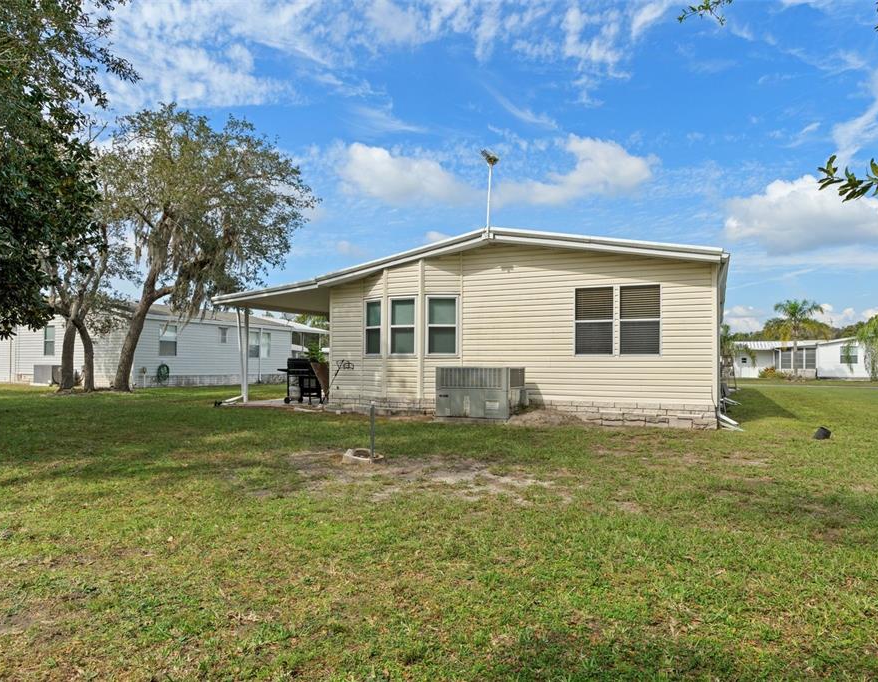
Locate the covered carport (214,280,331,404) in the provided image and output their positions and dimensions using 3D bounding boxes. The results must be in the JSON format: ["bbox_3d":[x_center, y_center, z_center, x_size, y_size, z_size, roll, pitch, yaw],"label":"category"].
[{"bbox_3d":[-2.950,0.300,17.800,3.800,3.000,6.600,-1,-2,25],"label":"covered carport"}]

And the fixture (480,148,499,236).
[{"bbox_3d":[1.040,-3.080,12.300,0.400,1.780,0.400,-1,-2,25],"label":"fixture"}]

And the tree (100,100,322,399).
[{"bbox_3d":[-8.900,-3.600,23.100,8.400,11.000,8.000,0,-2,0],"label":"tree"}]

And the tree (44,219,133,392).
[{"bbox_3d":[-13.396,-1.350,23.000,3.900,7.000,3.800,0,-2,0],"label":"tree"}]

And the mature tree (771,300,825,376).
[{"bbox_3d":[27.600,-0.200,46.000,4.300,6.300,4.200,0,-2,0],"label":"mature tree"}]

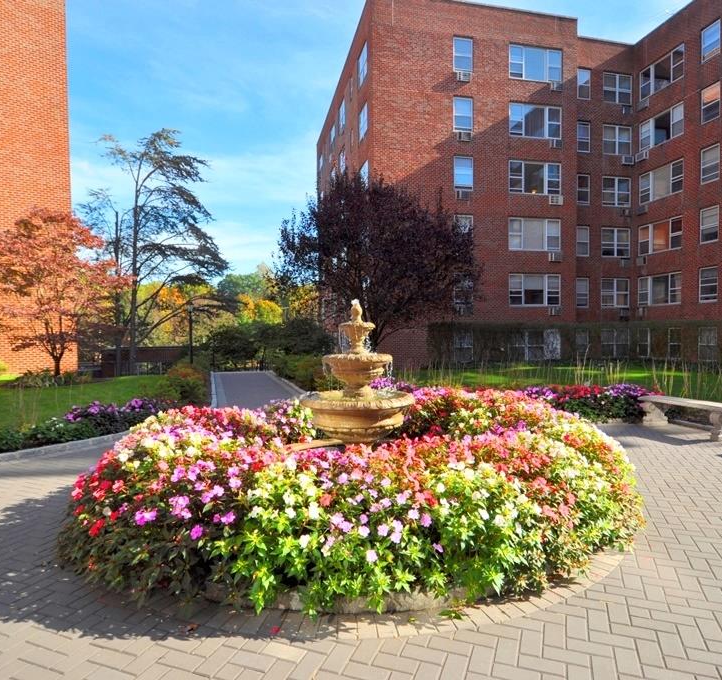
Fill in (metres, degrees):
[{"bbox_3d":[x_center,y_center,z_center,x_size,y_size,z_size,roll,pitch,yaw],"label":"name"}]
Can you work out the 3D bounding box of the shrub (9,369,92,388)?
[{"bbox_3d":[-8.966,1.057,13.124,1.950,0.470,1.350,-2,2,-34],"label":"shrub"}]

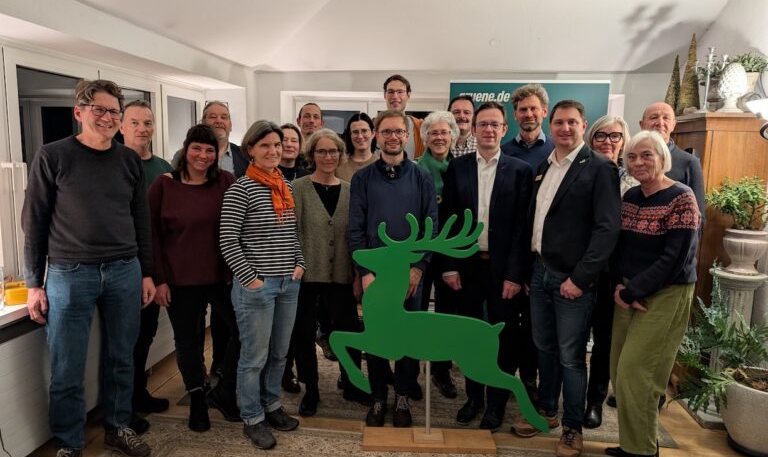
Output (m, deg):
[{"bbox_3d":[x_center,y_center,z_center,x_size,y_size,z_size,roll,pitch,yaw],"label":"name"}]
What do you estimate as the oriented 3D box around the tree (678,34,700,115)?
[{"bbox_3d":[1.953,-0.983,3.405,0.125,0.505,0.125,5,9,30],"label":"tree"}]

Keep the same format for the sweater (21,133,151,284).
[{"bbox_3d":[-1.412,-0.087,2.566,0.530,0.710,0.300,-4,9,-33],"label":"sweater"}]

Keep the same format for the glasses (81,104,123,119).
[{"bbox_3d":[-1.333,-0.560,2.524,0.145,0.050,0.142,13,8,42],"label":"glasses"}]

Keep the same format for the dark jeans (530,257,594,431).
[{"bbox_3d":[0.967,0.604,2.906,0.310,0.900,0.355,-7,11,-43],"label":"dark jeans"}]

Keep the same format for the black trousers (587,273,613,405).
[{"bbox_3d":[1.253,0.598,3.117,0.370,0.914,0.280,2,7,15],"label":"black trousers"}]

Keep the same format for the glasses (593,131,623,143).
[{"bbox_3d":[1.212,-0.487,2.870,0.145,0.055,0.145,6,9,32],"label":"glasses"}]

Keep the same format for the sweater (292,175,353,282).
[{"bbox_3d":[-0.355,0.007,3.132,0.450,0.644,0.270,0,7,-5],"label":"sweater"}]

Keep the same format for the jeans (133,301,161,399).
[{"bbox_3d":[-1.383,0.567,3.006,0.320,0.900,0.370,7,10,39],"label":"jeans"}]

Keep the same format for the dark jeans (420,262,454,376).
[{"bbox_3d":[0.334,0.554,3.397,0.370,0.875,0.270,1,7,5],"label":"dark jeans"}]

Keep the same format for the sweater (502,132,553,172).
[{"bbox_3d":[0.837,-0.180,3.050,0.550,0.720,0.290,2,8,12],"label":"sweater"}]

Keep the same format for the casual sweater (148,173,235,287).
[{"bbox_3d":[-1.056,0.000,2.942,0.460,0.625,0.270,-3,9,-25],"label":"casual sweater"}]

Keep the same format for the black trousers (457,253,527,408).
[{"bbox_3d":[0.604,0.598,3.056,0.390,0.932,0.290,1,7,8],"label":"black trousers"}]

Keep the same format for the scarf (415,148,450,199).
[{"bbox_3d":[0.321,-0.317,3.266,0.270,0.353,0.220,1,7,8],"label":"scarf"}]

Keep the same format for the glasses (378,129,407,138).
[{"bbox_3d":[0.046,-0.516,2.889,0.142,0.048,0.135,0,7,-3],"label":"glasses"}]

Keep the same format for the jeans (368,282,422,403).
[{"bbox_3d":[0.066,0.581,3.066,0.360,0.890,0.270,1,8,0],"label":"jeans"}]

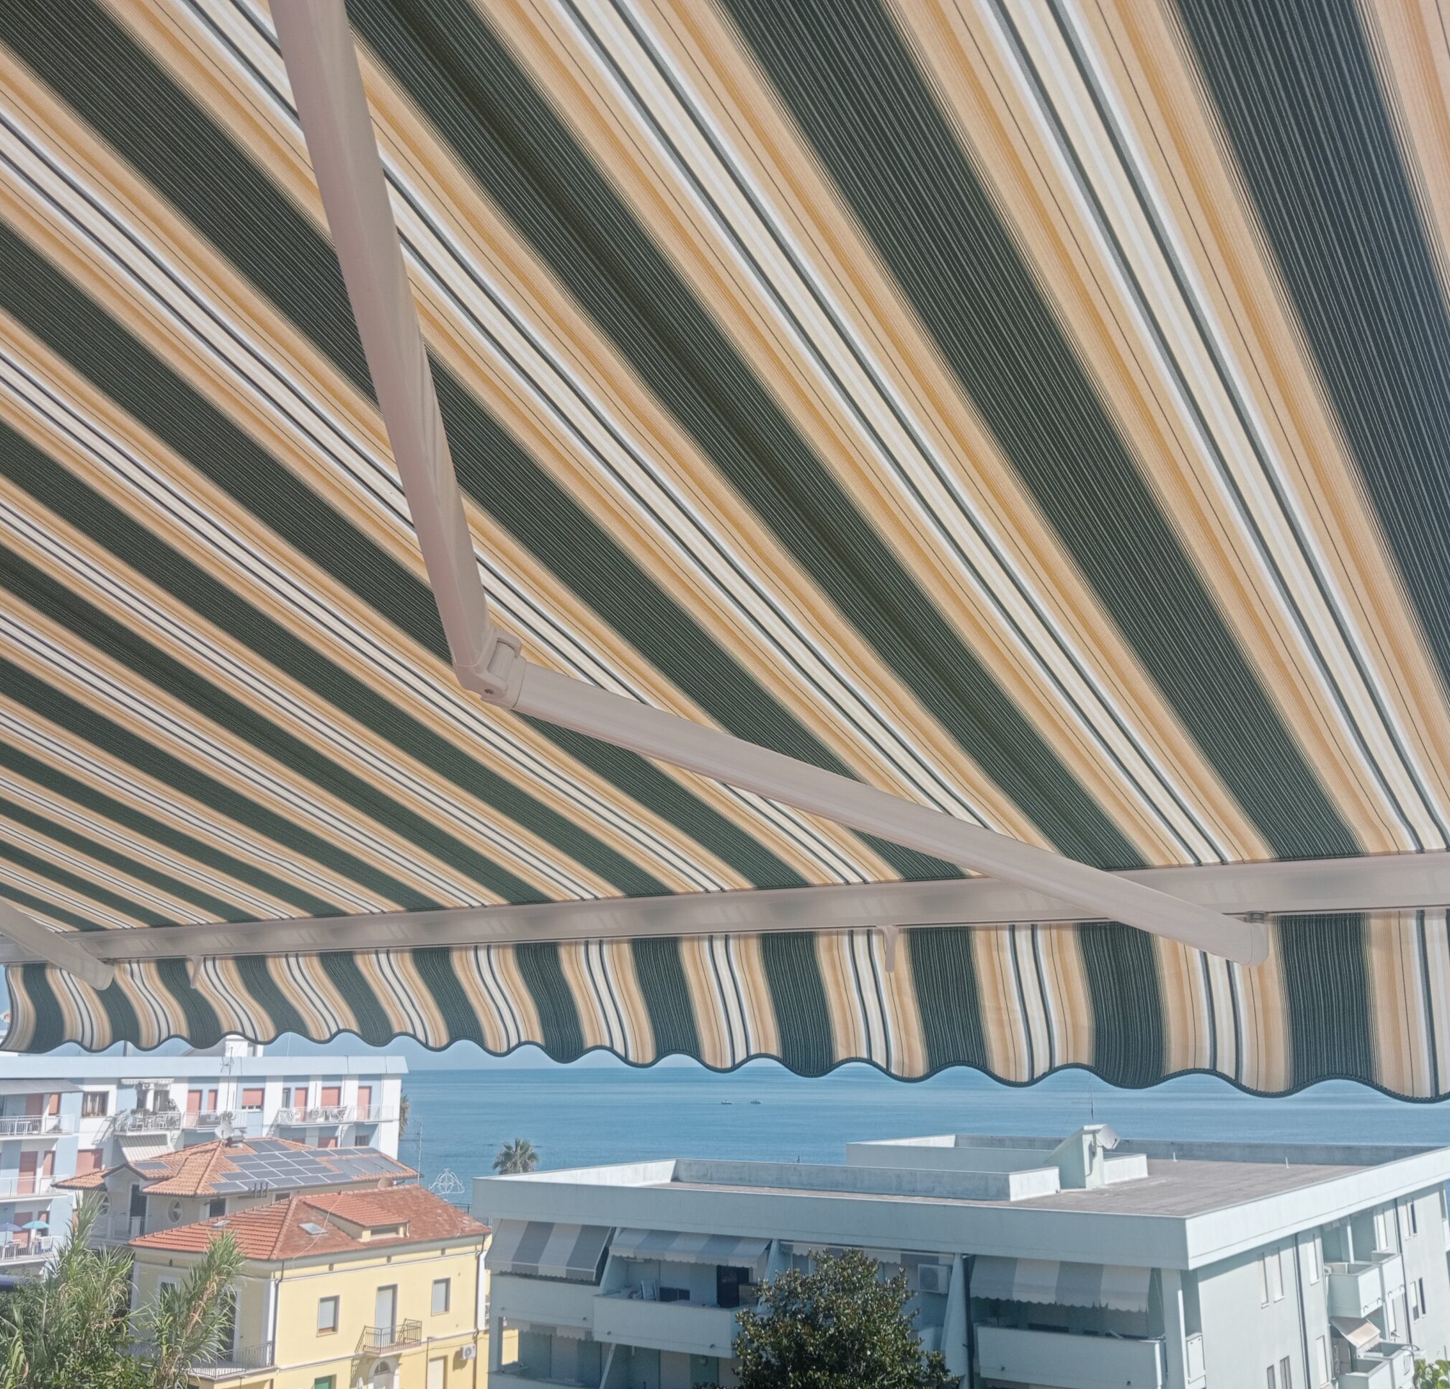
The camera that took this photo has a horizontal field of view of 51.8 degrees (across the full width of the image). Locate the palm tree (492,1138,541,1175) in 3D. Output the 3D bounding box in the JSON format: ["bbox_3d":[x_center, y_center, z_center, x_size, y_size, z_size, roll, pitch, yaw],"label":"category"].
[{"bbox_3d":[-15.516,37.714,110.112,3.600,9.500,3.600,1,-14,-8],"label":"palm tree"}]

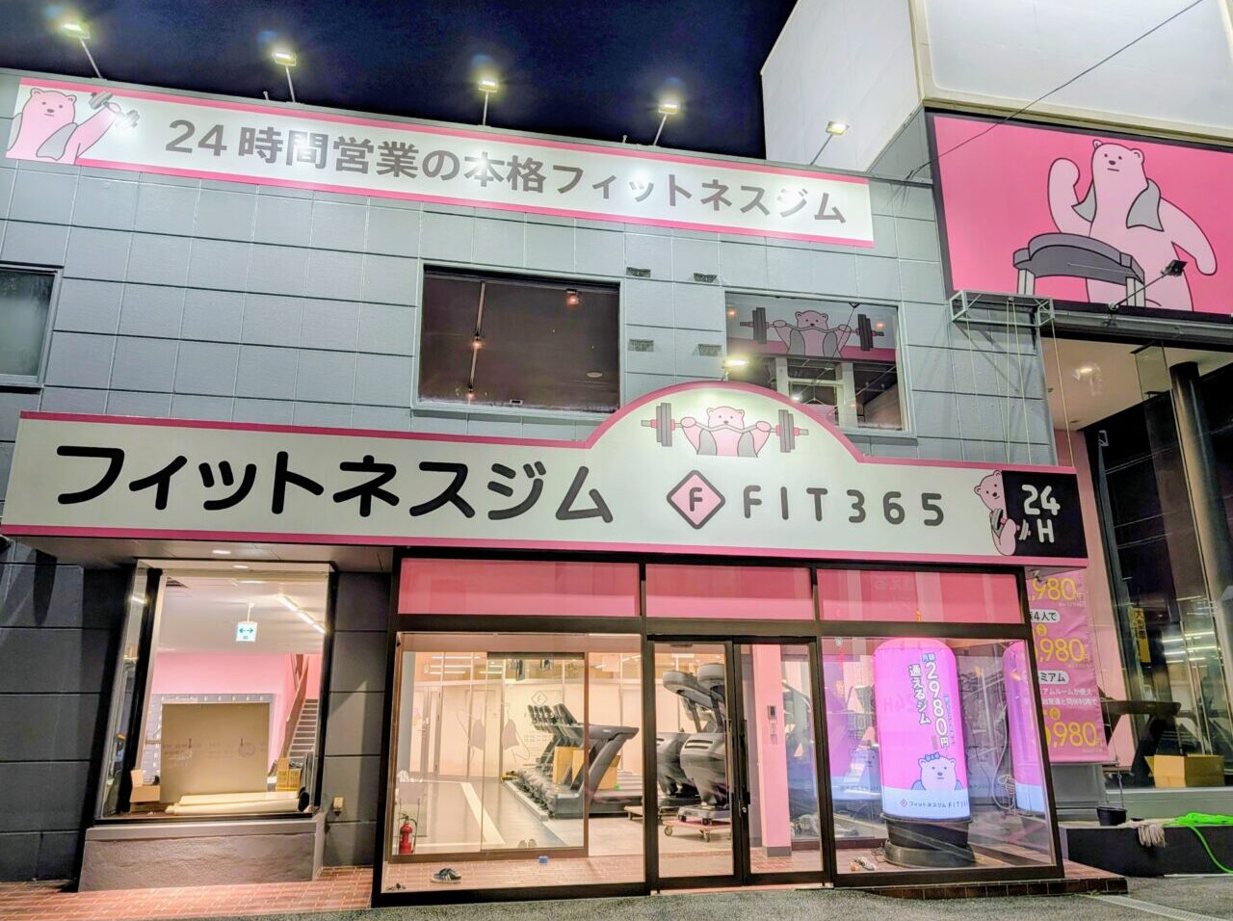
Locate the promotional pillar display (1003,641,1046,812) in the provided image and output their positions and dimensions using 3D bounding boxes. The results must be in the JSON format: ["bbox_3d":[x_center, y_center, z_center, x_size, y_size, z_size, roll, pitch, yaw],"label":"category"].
[{"bbox_3d":[4.526,2.766,9.041,0.780,1.770,0.780,3,-15,-11],"label":"promotional pillar display"}]

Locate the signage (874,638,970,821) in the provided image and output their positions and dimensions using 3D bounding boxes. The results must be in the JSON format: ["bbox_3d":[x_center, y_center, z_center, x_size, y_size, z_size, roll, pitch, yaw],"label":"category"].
[{"bbox_3d":[3.106,2.686,8.767,0.820,1.770,0.820,1,-14,-3],"label":"signage"}]

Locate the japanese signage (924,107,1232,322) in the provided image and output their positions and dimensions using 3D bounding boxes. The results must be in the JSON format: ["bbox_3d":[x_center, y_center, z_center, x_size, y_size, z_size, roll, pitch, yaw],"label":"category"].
[{"bbox_3d":[6.877,-3.312,11.832,5.384,2.778,0.120,3,-15,-11],"label":"japanese signage"}]

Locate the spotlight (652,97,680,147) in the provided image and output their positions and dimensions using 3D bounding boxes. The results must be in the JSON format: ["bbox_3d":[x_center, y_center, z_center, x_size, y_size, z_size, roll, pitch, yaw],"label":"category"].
[{"bbox_3d":[0.562,-4.111,10.393,0.270,0.230,0.760,3,-15,-11],"label":"spotlight"}]

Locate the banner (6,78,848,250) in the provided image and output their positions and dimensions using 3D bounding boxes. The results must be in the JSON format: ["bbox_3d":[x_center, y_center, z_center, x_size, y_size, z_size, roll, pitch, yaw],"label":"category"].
[{"bbox_3d":[-1.585,-3.449,10.158,10.009,0.990,0.060,3,-15,-11],"label":"banner"}]

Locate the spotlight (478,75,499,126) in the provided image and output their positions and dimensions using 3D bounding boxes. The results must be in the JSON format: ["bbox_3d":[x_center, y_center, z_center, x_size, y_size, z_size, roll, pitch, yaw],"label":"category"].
[{"bbox_3d":[-1.504,-4.212,9.991,0.260,0.230,0.760,3,-15,-11],"label":"spotlight"}]

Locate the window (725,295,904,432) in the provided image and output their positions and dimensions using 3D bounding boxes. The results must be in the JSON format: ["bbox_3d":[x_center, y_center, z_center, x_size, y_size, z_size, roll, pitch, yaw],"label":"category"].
[{"bbox_3d":[2.484,-1.212,10.500,2.325,1.691,0.100,3,-15,-11],"label":"window"}]

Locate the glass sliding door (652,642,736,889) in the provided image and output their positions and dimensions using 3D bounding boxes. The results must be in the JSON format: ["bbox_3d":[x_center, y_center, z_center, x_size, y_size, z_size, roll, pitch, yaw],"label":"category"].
[{"bbox_3d":[0.692,2.584,7.419,0.769,2.006,0.050,3,-15,-11],"label":"glass sliding door"}]

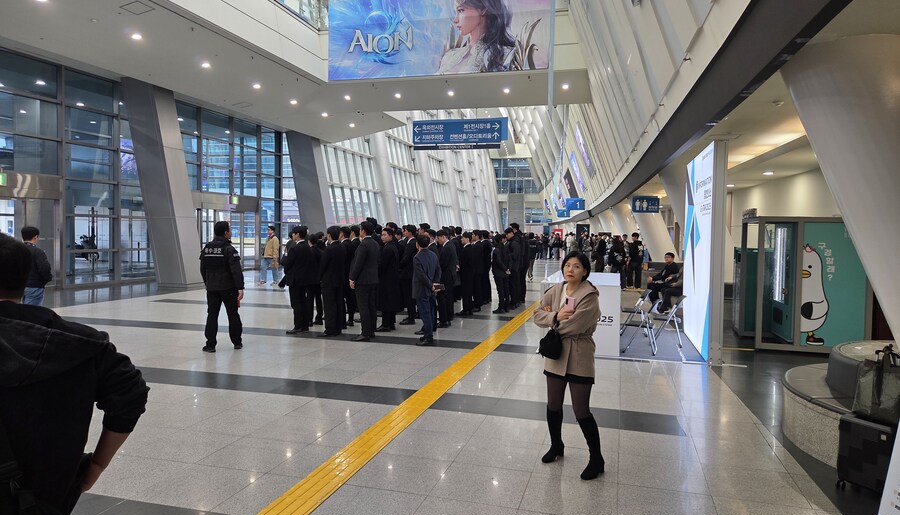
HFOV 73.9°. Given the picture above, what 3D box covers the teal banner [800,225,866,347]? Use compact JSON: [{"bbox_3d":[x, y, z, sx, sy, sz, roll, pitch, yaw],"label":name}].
[{"bbox_3d":[5.694,0.420,8.891,0.860,1.860,0.050,2,2,16],"label":"teal banner"}]

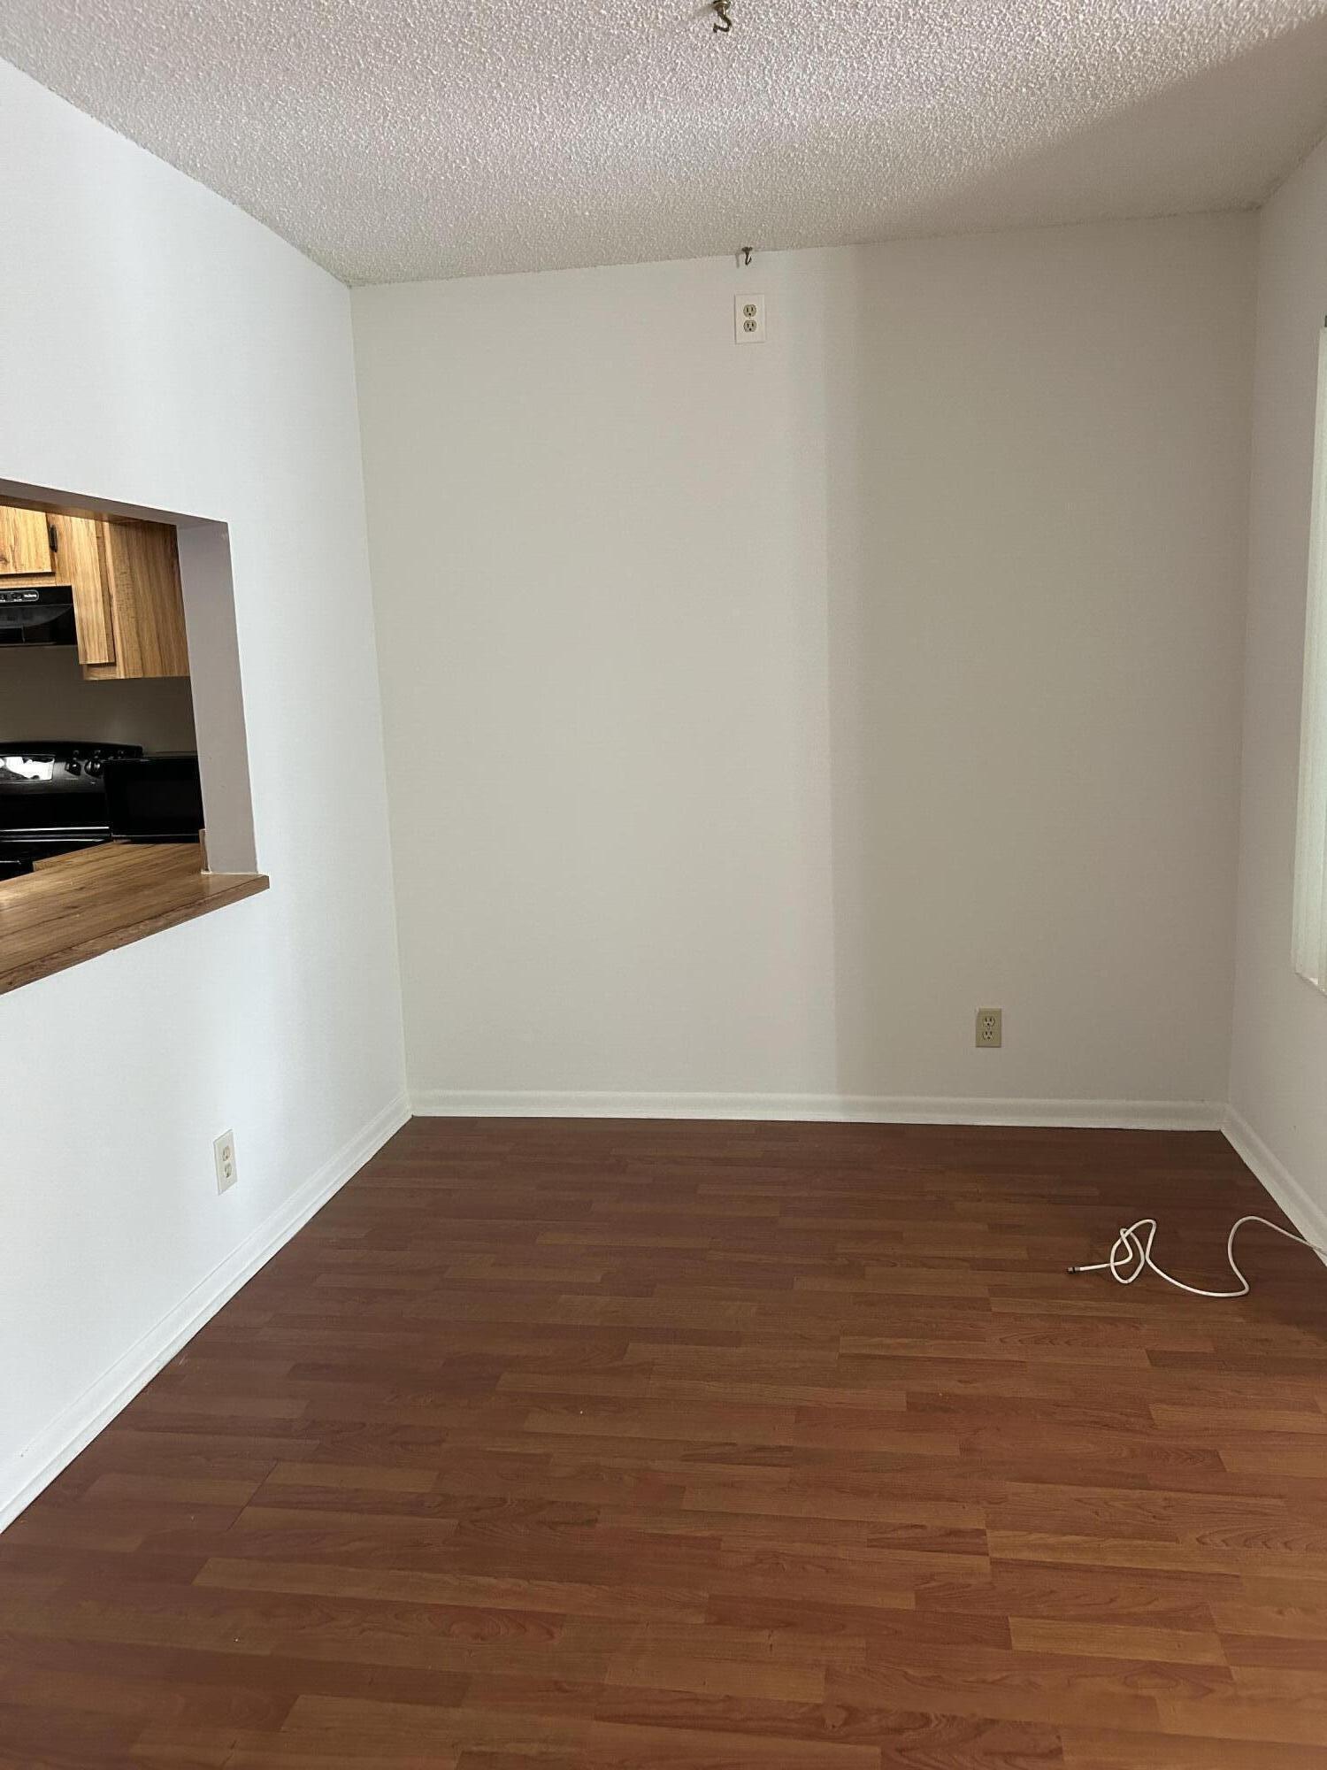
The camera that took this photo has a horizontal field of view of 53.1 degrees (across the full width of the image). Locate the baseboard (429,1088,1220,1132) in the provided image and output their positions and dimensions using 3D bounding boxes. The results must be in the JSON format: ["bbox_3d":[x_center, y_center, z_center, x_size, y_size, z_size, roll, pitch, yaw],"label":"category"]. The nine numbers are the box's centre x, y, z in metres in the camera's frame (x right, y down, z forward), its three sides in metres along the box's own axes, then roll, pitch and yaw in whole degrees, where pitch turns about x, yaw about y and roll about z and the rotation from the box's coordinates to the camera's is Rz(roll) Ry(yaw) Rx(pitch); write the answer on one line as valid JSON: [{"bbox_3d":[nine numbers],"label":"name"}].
[{"bbox_3d":[0.403,0.665,3.946,2.415,0.083,0.017,-1,10,9],"label":"baseboard"}]

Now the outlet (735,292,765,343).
[{"bbox_3d":[0.234,-1.528,3.582,0.080,0.124,0.010,-1,10,9],"label":"outlet"}]

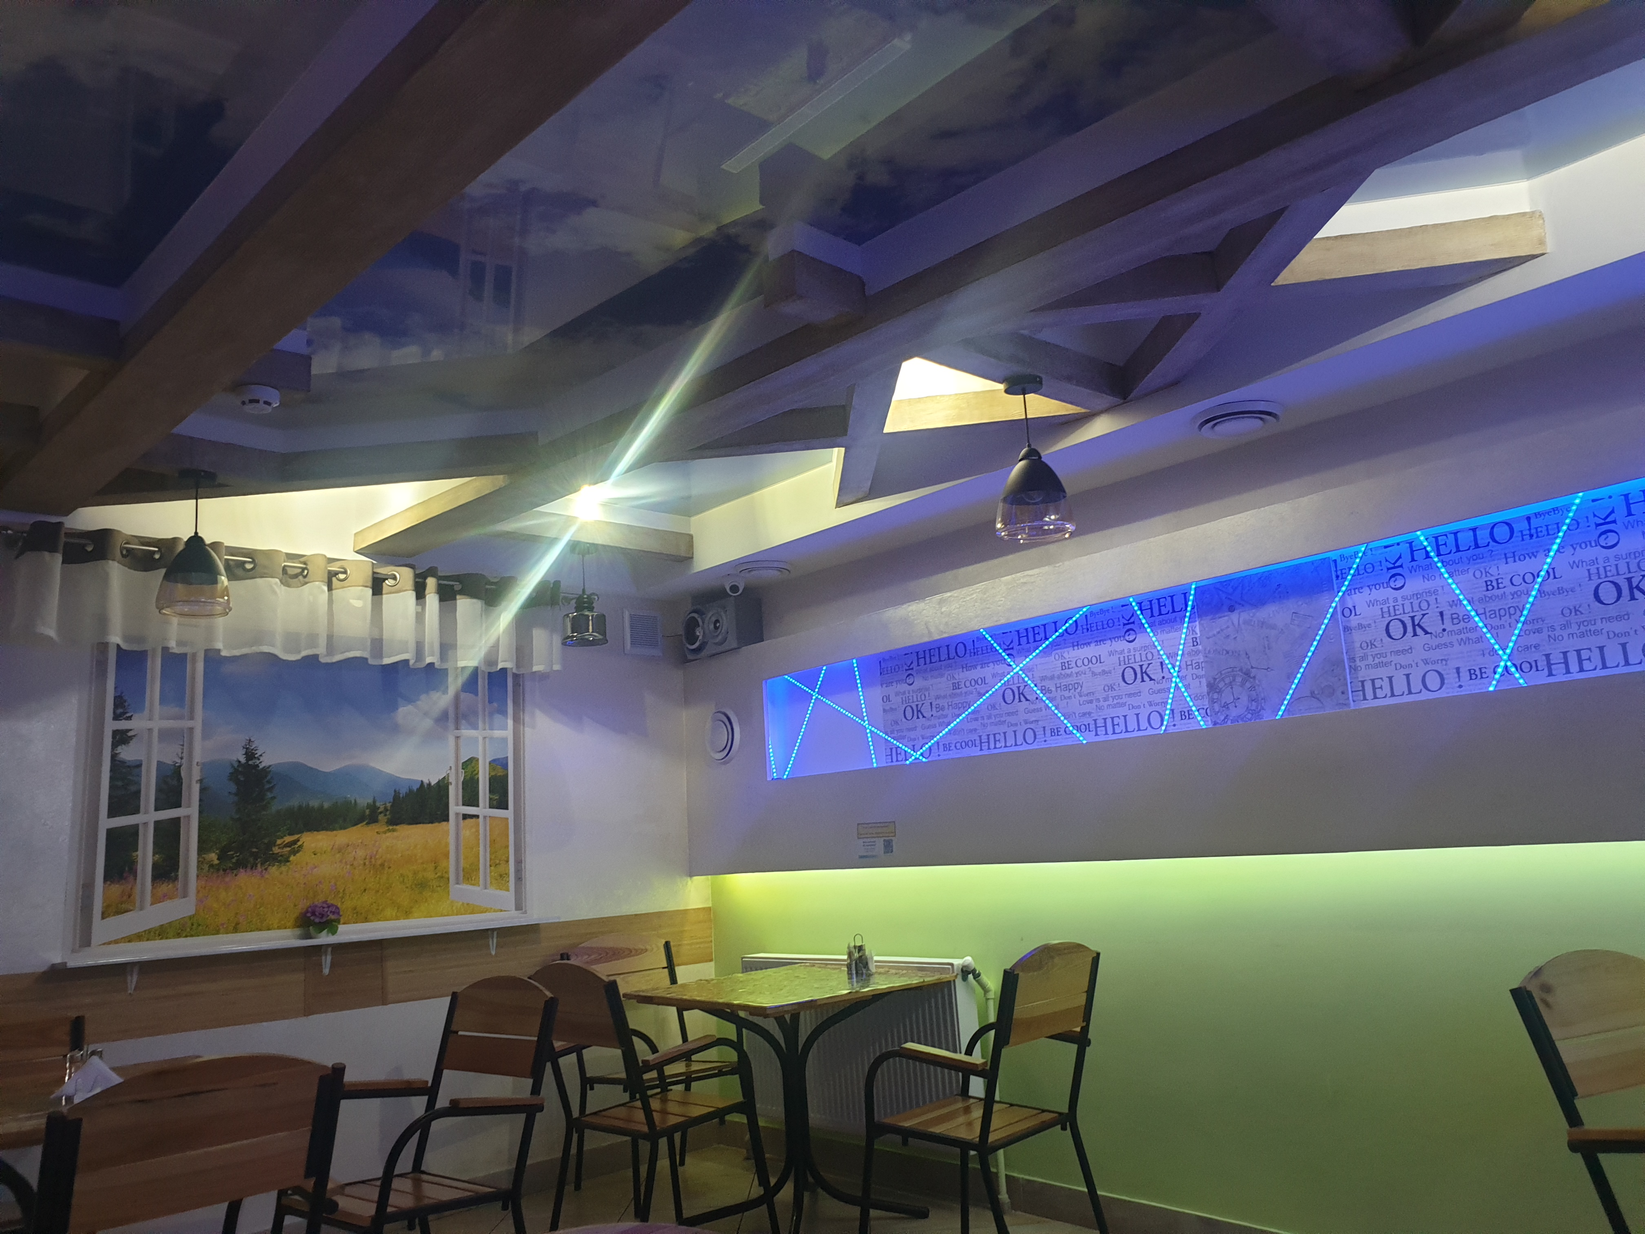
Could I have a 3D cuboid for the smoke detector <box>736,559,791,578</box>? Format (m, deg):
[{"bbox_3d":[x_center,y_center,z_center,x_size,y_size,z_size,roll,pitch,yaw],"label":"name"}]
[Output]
[{"bbox_3d":[-0.242,-0.185,5.126,0.216,0.030,0.216,-3,-10,-1],"label":"smoke detector"}]

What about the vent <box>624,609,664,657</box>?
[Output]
[{"bbox_3d":[-0.765,0.069,5.301,0.175,0.175,0.026,6,-14,-41],"label":"vent"}]

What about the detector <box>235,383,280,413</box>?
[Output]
[{"bbox_3d":[-1.390,-0.527,3.036,0.106,0.044,0.106,2,-12,-25],"label":"detector"}]

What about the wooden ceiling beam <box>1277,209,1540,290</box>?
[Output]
[{"bbox_3d":[1.272,-0.797,2.756,0.584,0.099,0.107,-5,-11,8],"label":"wooden ceiling beam"}]

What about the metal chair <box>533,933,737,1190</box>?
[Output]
[{"bbox_3d":[-0.602,1.663,4.655,0.522,0.915,0.614,6,-14,-41],"label":"metal chair"}]

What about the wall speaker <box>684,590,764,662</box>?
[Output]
[{"bbox_3d":[-0.422,0.058,5.317,0.289,0.218,0.168,-11,-13,37],"label":"wall speaker"}]

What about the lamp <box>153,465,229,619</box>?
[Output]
[{"bbox_3d":[-1.846,-0.224,3.635,0.220,0.415,0.220,6,-14,-41],"label":"lamp"}]

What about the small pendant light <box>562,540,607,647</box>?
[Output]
[{"bbox_3d":[-0.939,-0.090,4.873,0.181,0.373,0.181,-3,-10,-1],"label":"small pendant light"}]

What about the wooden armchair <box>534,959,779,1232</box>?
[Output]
[{"bbox_3d":[-0.504,1.471,3.742,0.518,0.903,0.629,-12,-14,40],"label":"wooden armchair"}]

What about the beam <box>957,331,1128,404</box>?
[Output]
[{"bbox_3d":[0.562,-0.701,3.381,0.754,0.109,0.115,6,-14,-43],"label":"beam"}]

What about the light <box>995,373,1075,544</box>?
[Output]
[{"bbox_3d":[0.565,-0.434,3.336,0.213,0.431,0.213,-3,-10,-1],"label":"light"}]

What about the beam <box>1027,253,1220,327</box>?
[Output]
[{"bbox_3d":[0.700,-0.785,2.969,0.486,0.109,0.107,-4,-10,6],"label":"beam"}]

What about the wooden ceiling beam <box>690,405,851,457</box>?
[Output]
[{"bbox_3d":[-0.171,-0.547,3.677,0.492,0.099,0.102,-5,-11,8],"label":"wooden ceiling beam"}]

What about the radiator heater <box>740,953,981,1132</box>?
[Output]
[{"bbox_3d":[0.109,1.528,4.435,0.102,0.584,1.132,6,-14,-41],"label":"radiator heater"}]

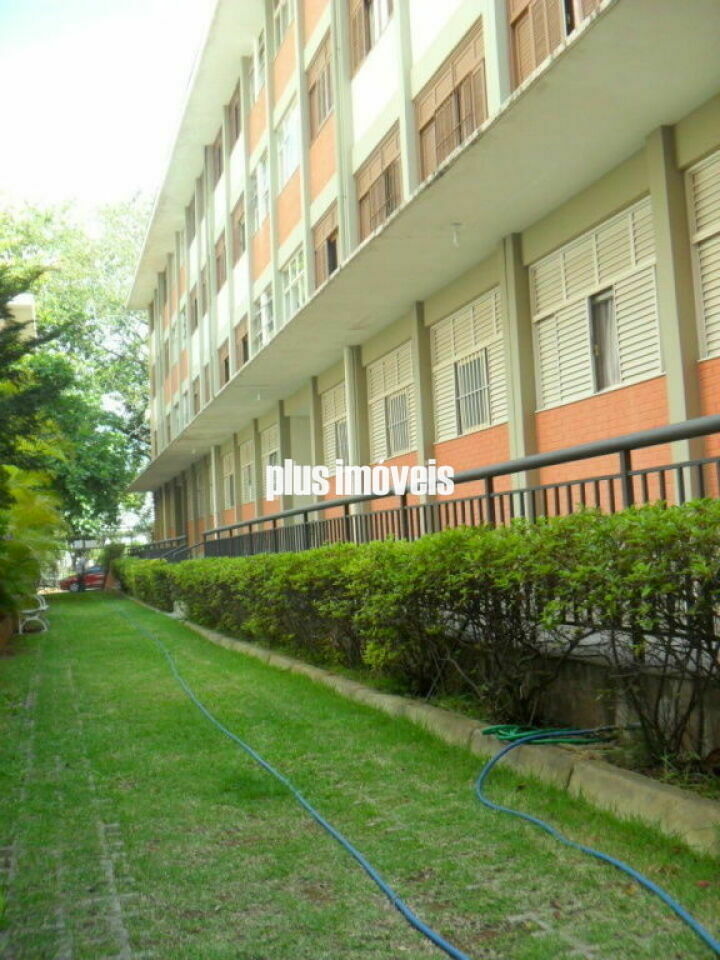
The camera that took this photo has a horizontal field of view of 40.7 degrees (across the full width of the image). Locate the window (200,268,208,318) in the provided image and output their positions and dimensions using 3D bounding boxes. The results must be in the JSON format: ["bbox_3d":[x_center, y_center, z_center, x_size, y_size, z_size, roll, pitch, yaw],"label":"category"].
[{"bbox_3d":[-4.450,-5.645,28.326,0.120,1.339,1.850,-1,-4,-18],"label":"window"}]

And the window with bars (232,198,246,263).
[{"bbox_3d":[-2.853,-5.977,23.058,0.120,1.395,2.182,-1,-4,-18],"label":"window with bars"}]

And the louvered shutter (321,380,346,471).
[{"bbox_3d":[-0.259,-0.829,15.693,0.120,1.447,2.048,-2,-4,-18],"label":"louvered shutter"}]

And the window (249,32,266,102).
[{"bbox_3d":[-2.231,-8.926,20.957,0.120,1.328,2.182,-1,-4,-18],"label":"window"}]

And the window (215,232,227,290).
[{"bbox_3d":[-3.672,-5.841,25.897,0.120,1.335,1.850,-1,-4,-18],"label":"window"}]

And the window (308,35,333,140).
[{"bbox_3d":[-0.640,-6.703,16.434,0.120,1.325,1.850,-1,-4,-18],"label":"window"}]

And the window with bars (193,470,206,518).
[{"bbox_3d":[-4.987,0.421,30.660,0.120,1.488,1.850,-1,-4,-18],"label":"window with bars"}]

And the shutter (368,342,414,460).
[{"bbox_3d":[0.520,-1.040,13.265,0.120,1.447,2.207,-2,-4,-18],"label":"shutter"}]

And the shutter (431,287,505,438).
[{"bbox_3d":[1.222,-1.232,10.762,0.120,1.431,2.182,-1,-4,-18],"label":"shutter"}]

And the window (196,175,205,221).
[{"bbox_3d":[-4.467,-8.301,27.903,0.120,1.305,2.160,-1,-4,-18],"label":"window"}]

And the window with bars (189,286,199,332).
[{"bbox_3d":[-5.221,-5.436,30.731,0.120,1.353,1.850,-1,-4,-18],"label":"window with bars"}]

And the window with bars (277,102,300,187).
[{"bbox_3d":[-1.357,-6.364,18.415,0.120,1.395,2.205,-1,-4,-18],"label":"window with bars"}]

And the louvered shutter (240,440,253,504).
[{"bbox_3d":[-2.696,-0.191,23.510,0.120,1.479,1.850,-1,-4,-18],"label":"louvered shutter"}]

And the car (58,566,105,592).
[{"bbox_3d":[-14.034,5.226,51.500,4.000,1.460,1.700,-1,-4,-18],"label":"car"}]

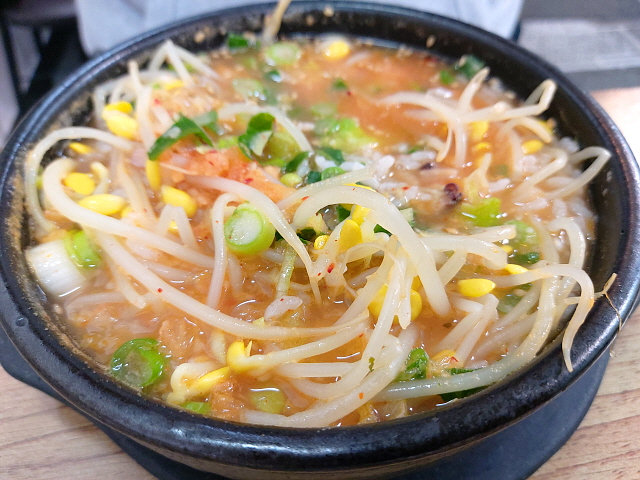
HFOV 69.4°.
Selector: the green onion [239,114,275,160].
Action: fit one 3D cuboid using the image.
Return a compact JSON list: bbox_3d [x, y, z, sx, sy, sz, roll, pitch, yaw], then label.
[{"bbox_3d":[-0.020,-0.033,0.145,0.011,0.011,0.009,-8,51,-6],"label":"green onion"}]

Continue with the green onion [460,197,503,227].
[{"bbox_3d":[0.045,-0.008,0.129,0.011,0.006,0.007,0,50,0],"label":"green onion"}]

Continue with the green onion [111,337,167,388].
[{"bbox_3d":[-0.039,0.027,0.100,0.011,0.006,0.011,0,50,0],"label":"green onion"}]

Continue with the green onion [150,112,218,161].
[{"bbox_3d":[-0.042,-0.033,0.145,0.019,0.009,0.012,0,50,0],"label":"green onion"}]

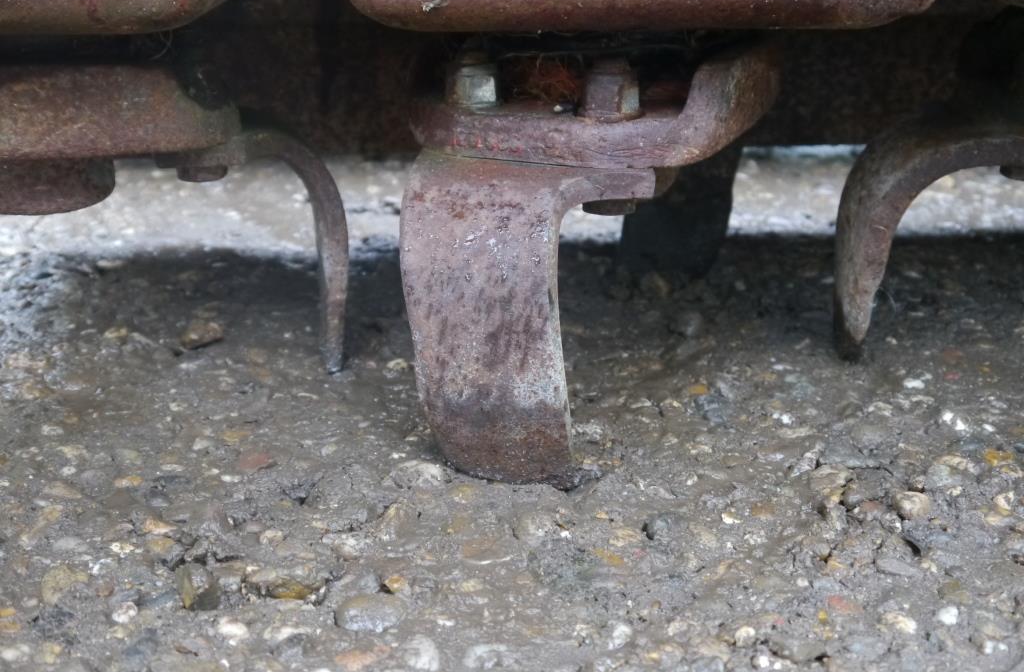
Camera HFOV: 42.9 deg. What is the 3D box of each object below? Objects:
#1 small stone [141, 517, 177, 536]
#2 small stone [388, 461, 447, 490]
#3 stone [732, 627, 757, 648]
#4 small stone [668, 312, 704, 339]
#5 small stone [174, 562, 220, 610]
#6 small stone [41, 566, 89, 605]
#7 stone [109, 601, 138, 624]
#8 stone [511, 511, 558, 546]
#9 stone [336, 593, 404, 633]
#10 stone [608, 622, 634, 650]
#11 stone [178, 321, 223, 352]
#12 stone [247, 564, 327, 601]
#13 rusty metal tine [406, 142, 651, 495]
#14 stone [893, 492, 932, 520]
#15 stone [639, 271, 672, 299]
[{"bbox_3d":[-0.142,0.077,0.524,0.015,0.006,0.010,0,16,0],"label":"small stone"},{"bbox_3d":[-0.041,0.061,0.574,0.026,0.009,0.020,0,16,0],"label":"small stone"},{"bbox_3d":[0.075,0.097,0.418,0.008,0.005,0.009,4,20,11],"label":"stone"},{"bbox_3d":[0.106,-0.007,0.789,0.022,0.015,0.018,0,16,0],"label":"small stone"},{"bbox_3d":[-0.114,0.091,0.472,0.017,0.016,0.012,0,16,0],"label":"small stone"},{"bbox_3d":[-0.153,0.086,0.446,0.016,0.009,0.018,-8,21,-20],"label":"small stone"},{"bbox_3d":[-0.128,0.092,0.431,0.009,0.006,0.010,-7,21,-18],"label":"stone"},{"bbox_3d":[0.008,0.072,0.484,0.018,0.011,0.018,0,20,1],"label":"stone"},{"bbox_3d":[-0.047,0.091,0.429,0.022,0.011,0.017,-2,20,-7],"label":"stone"},{"bbox_3d":[0.035,0.097,0.419,0.009,0.006,0.010,2,20,5],"label":"stone"},{"bbox_3d":[-0.182,0.000,0.766,0.025,0.015,0.020,-6,17,-19],"label":"stone"},{"bbox_3d":[-0.078,0.085,0.447,0.028,0.013,0.018,-4,20,-11],"label":"stone"},{"bbox_3d":[0.012,-0.018,0.589,0.073,0.138,0.105,8,18,25],"label":"rusty metal tine"},{"bbox_3d":[0.166,0.071,0.539,0.017,0.009,0.014,0,16,0],"label":"stone"},{"bbox_3d":[0.084,-0.030,0.762,0.020,0.015,0.020,2,20,6],"label":"stone"}]

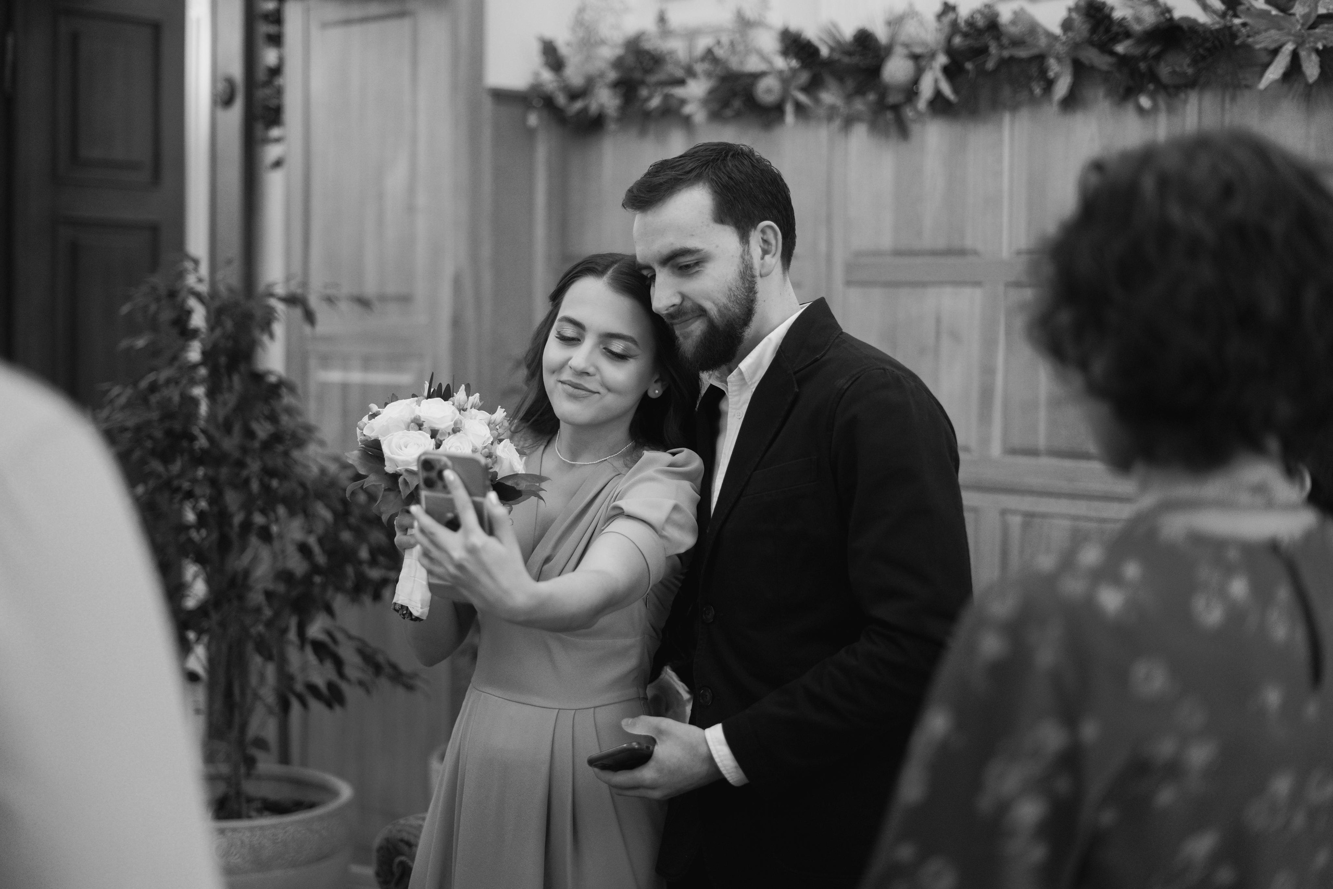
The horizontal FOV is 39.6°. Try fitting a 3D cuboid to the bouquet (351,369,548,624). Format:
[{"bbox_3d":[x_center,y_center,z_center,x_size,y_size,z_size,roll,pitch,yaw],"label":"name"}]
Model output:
[{"bbox_3d":[-0.242,0.059,2.000,0.220,0.270,0.205,9,8,-6],"label":"bouquet"}]

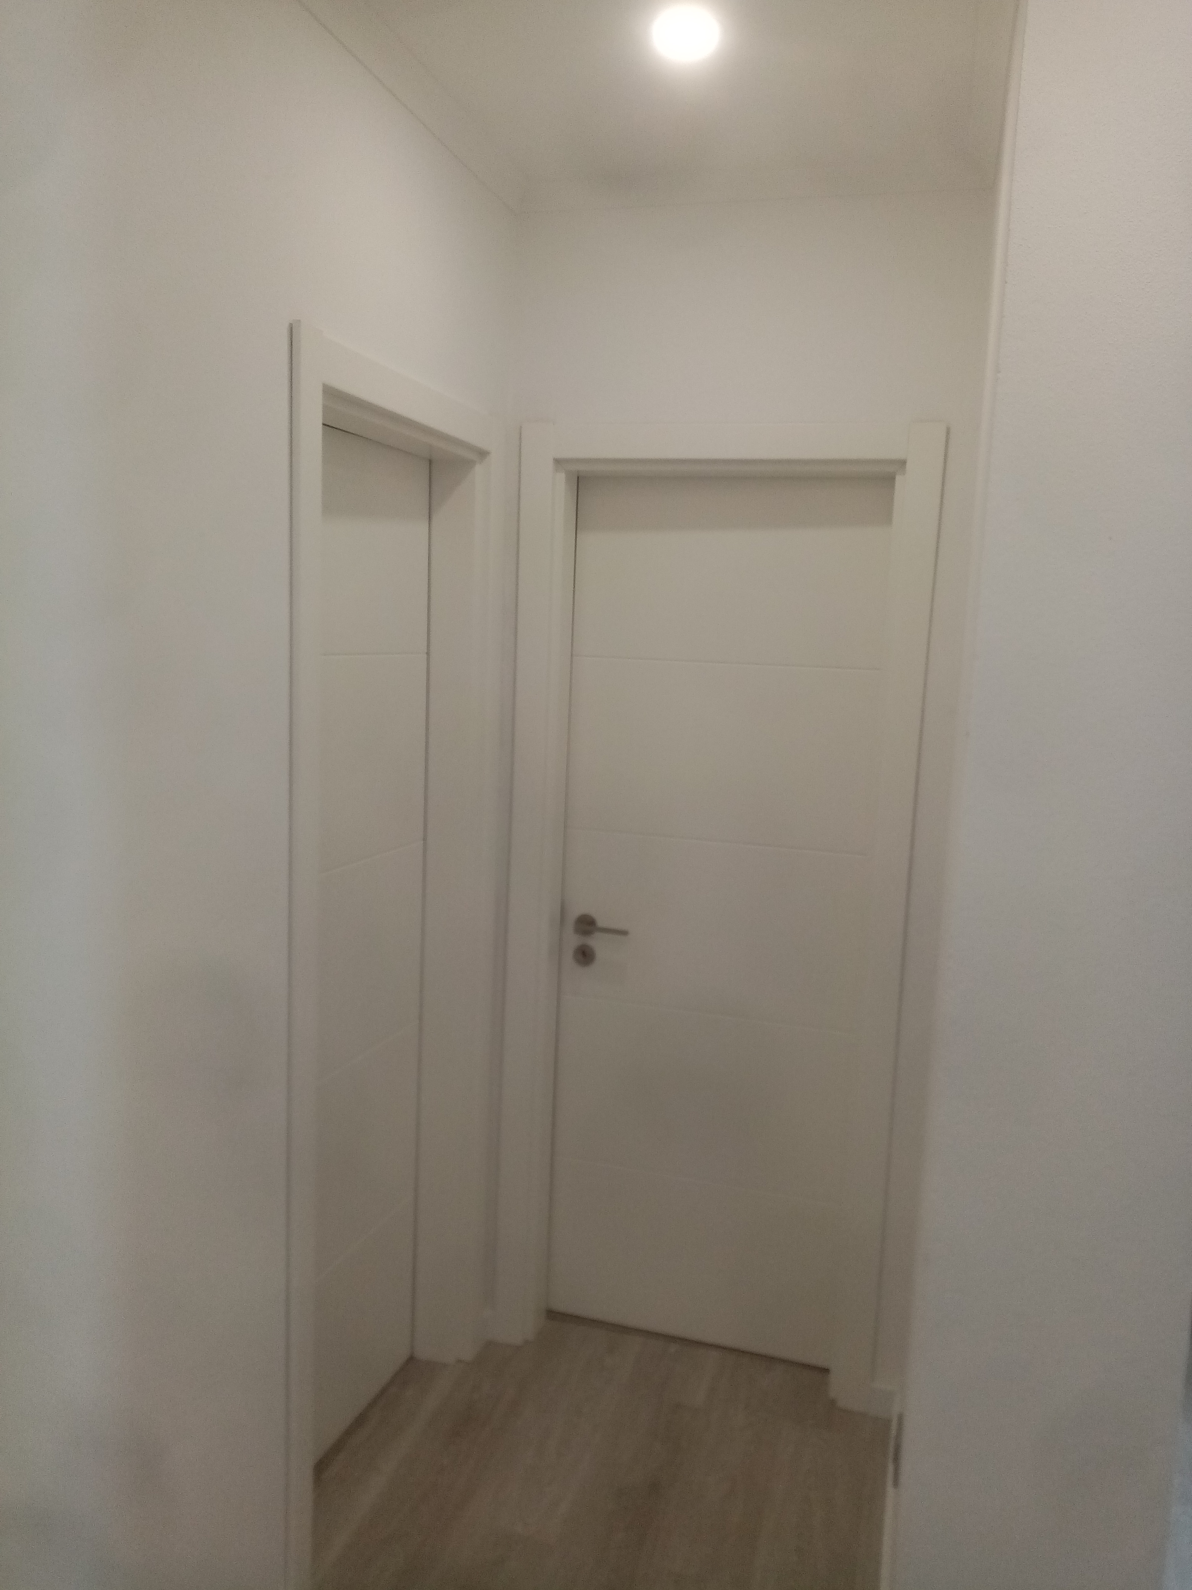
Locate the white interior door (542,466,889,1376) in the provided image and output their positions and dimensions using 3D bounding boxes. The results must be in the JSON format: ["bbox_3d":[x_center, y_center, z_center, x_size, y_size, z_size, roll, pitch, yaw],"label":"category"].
[{"bbox_3d":[0.259,0.305,2.742,0.712,2.015,0.040,4,8,14],"label":"white interior door"}]

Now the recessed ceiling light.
[{"bbox_3d":[0.139,-1.169,1.836,0.100,0.030,0.100,4,8,14],"label":"recessed ceiling light"}]

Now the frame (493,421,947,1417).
[{"bbox_3d":[0.244,0.276,2.675,0.879,2.120,0.150,4,8,14],"label":"frame"}]

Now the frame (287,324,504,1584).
[{"bbox_3d":[-0.424,0.299,2.307,0.150,2.120,0.836,5,8,17],"label":"frame"}]

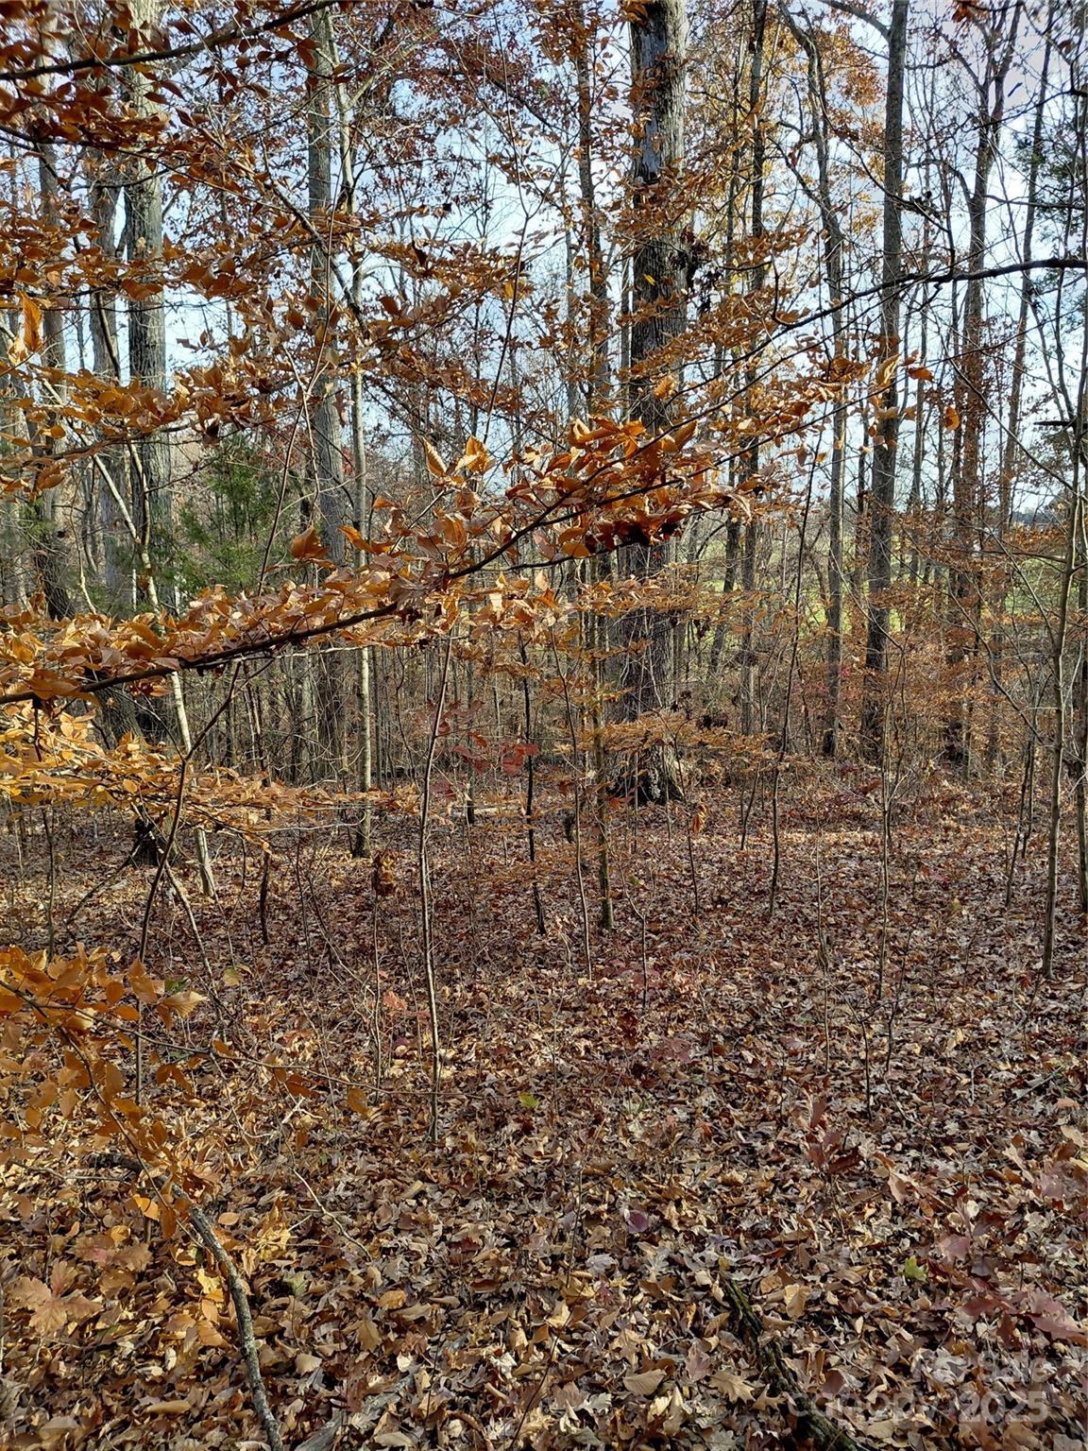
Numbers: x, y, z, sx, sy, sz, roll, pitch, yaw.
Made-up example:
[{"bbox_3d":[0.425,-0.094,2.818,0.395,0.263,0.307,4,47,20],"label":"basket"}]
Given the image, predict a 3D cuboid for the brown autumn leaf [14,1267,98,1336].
[{"bbox_3d":[-1.071,1.263,2.300,0.175,0.045,0.140,-3,6,-26],"label":"brown autumn leaf"}]

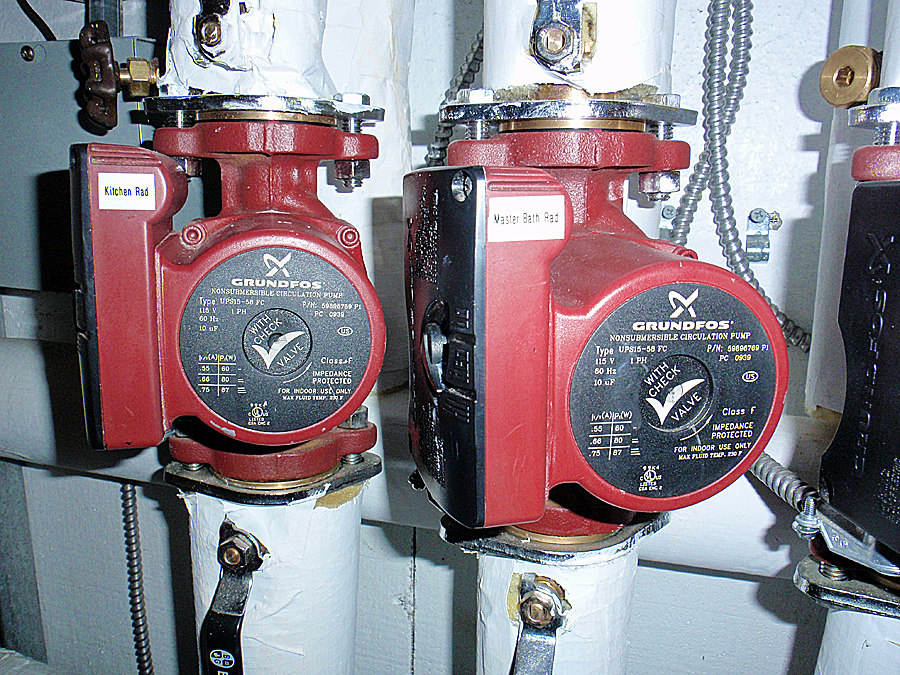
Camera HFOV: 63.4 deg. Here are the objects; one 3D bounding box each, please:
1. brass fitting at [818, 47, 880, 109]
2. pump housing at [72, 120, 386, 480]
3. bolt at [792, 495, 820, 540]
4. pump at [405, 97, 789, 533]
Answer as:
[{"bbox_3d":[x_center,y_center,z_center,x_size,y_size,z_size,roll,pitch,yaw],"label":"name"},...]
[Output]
[{"bbox_3d":[0.164,-0.105,0.294,0.015,0.023,0.023,-4,12,-22],"label":"brass fitting"},{"bbox_3d":[-0.089,-0.012,0.329,0.122,0.165,0.134,-1,11,-14],"label":"pump housing"},{"bbox_3d":[0.135,0.068,0.275,0.010,0.017,0.010,4,12,17],"label":"bolt"},{"bbox_3d":[0.048,0.003,0.288,0.122,0.165,0.134,-2,12,-10],"label":"pump"}]

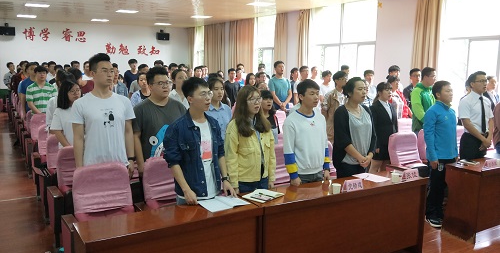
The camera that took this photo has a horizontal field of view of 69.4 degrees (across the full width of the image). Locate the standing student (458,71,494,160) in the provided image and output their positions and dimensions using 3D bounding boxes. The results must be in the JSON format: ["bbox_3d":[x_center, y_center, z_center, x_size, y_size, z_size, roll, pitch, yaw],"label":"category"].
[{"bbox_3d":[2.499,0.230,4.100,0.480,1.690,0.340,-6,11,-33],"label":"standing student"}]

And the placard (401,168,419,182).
[{"bbox_3d":[1.434,0.433,3.264,0.190,0.100,0.085,-5,11,-25],"label":"placard"}]

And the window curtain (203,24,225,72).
[{"bbox_3d":[-1.660,-3.013,15.705,0.200,2.800,1.730,-7,12,-35],"label":"window curtain"}]

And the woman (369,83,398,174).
[{"bbox_3d":[1.756,0.180,4.936,0.440,1.570,0.290,-5,11,-30],"label":"woman"}]

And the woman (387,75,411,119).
[{"bbox_3d":[2.446,-0.051,6.137,0.460,1.600,0.300,-5,11,-30],"label":"woman"}]

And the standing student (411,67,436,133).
[{"bbox_3d":[2.256,0.126,4.750,0.500,1.760,0.330,-7,12,-33],"label":"standing student"}]

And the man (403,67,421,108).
[{"bbox_3d":[2.560,-0.066,5.800,0.470,1.710,0.290,-6,11,-33],"label":"man"}]

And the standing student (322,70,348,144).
[{"bbox_3d":[1.266,0.024,5.400,0.470,1.680,0.310,-7,12,-35],"label":"standing student"}]

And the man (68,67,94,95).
[{"bbox_3d":[-2.429,0.037,5.300,0.500,1.740,0.300,-6,12,-29],"label":"man"}]

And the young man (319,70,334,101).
[{"bbox_3d":[1.430,-0.214,6.900,0.460,1.680,0.290,-6,11,-33],"label":"young man"}]

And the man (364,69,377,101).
[{"bbox_3d":[2.237,-0.213,6.850,0.450,1.690,0.290,-6,11,-33],"label":"man"}]

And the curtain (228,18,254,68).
[{"bbox_3d":[-0.338,-2.215,12.761,0.180,3.000,1.350,-8,12,-40],"label":"curtain"}]

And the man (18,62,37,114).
[{"bbox_3d":[-3.670,-0.132,6.150,0.500,1.770,0.300,-6,12,-30],"label":"man"}]

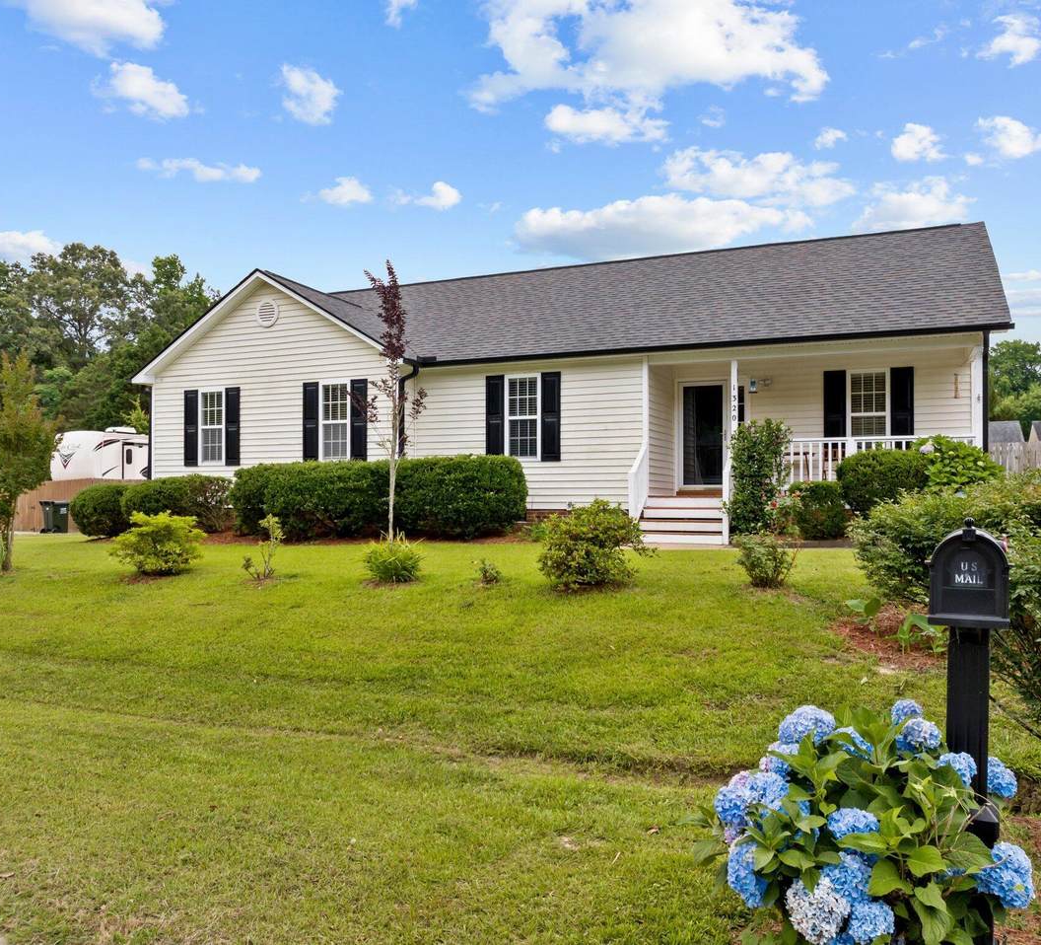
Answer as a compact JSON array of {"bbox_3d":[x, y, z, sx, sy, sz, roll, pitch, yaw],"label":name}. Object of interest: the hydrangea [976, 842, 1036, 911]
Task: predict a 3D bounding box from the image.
[{"bbox_3d":[1.377,1.142,2.480,0.165,0.180,0.165,-1,-2,23],"label":"hydrangea"}]

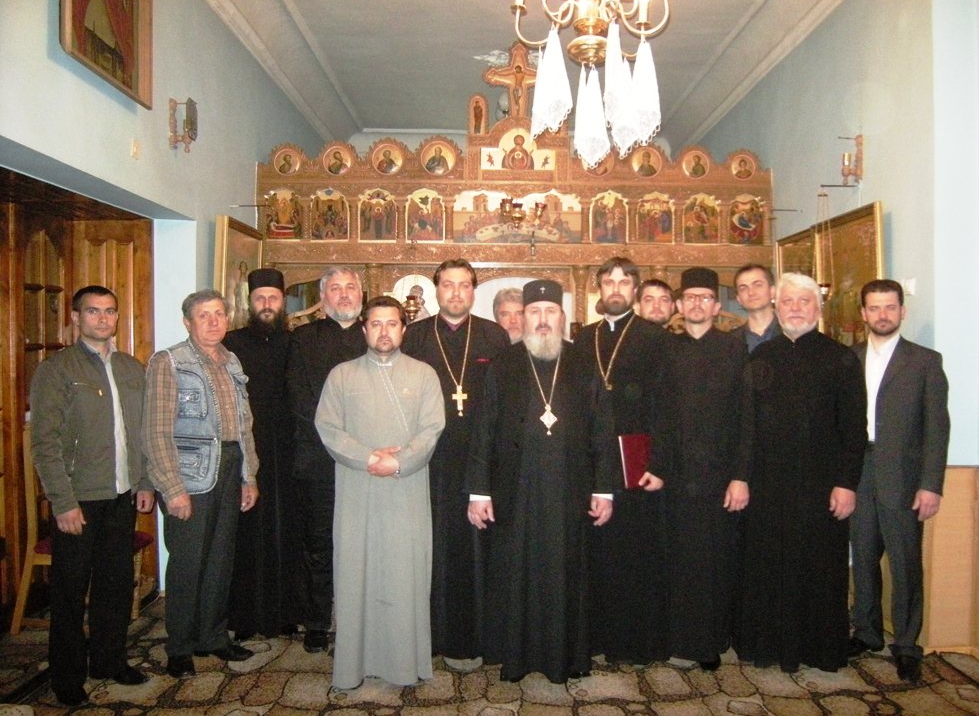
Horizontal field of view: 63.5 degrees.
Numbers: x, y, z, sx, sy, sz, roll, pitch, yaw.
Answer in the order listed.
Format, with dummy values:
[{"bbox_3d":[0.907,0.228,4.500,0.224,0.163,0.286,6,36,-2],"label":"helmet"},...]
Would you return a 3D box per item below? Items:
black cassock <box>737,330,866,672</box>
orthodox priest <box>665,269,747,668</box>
[{"bbox_3d":[1.463,0.634,3.700,0.560,1.520,0.380,1,2,25],"label":"black cassock"},{"bbox_3d":[0.983,0.494,3.760,0.520,1.842,0.380,0,1,7],"label":"orthodox priest"}]

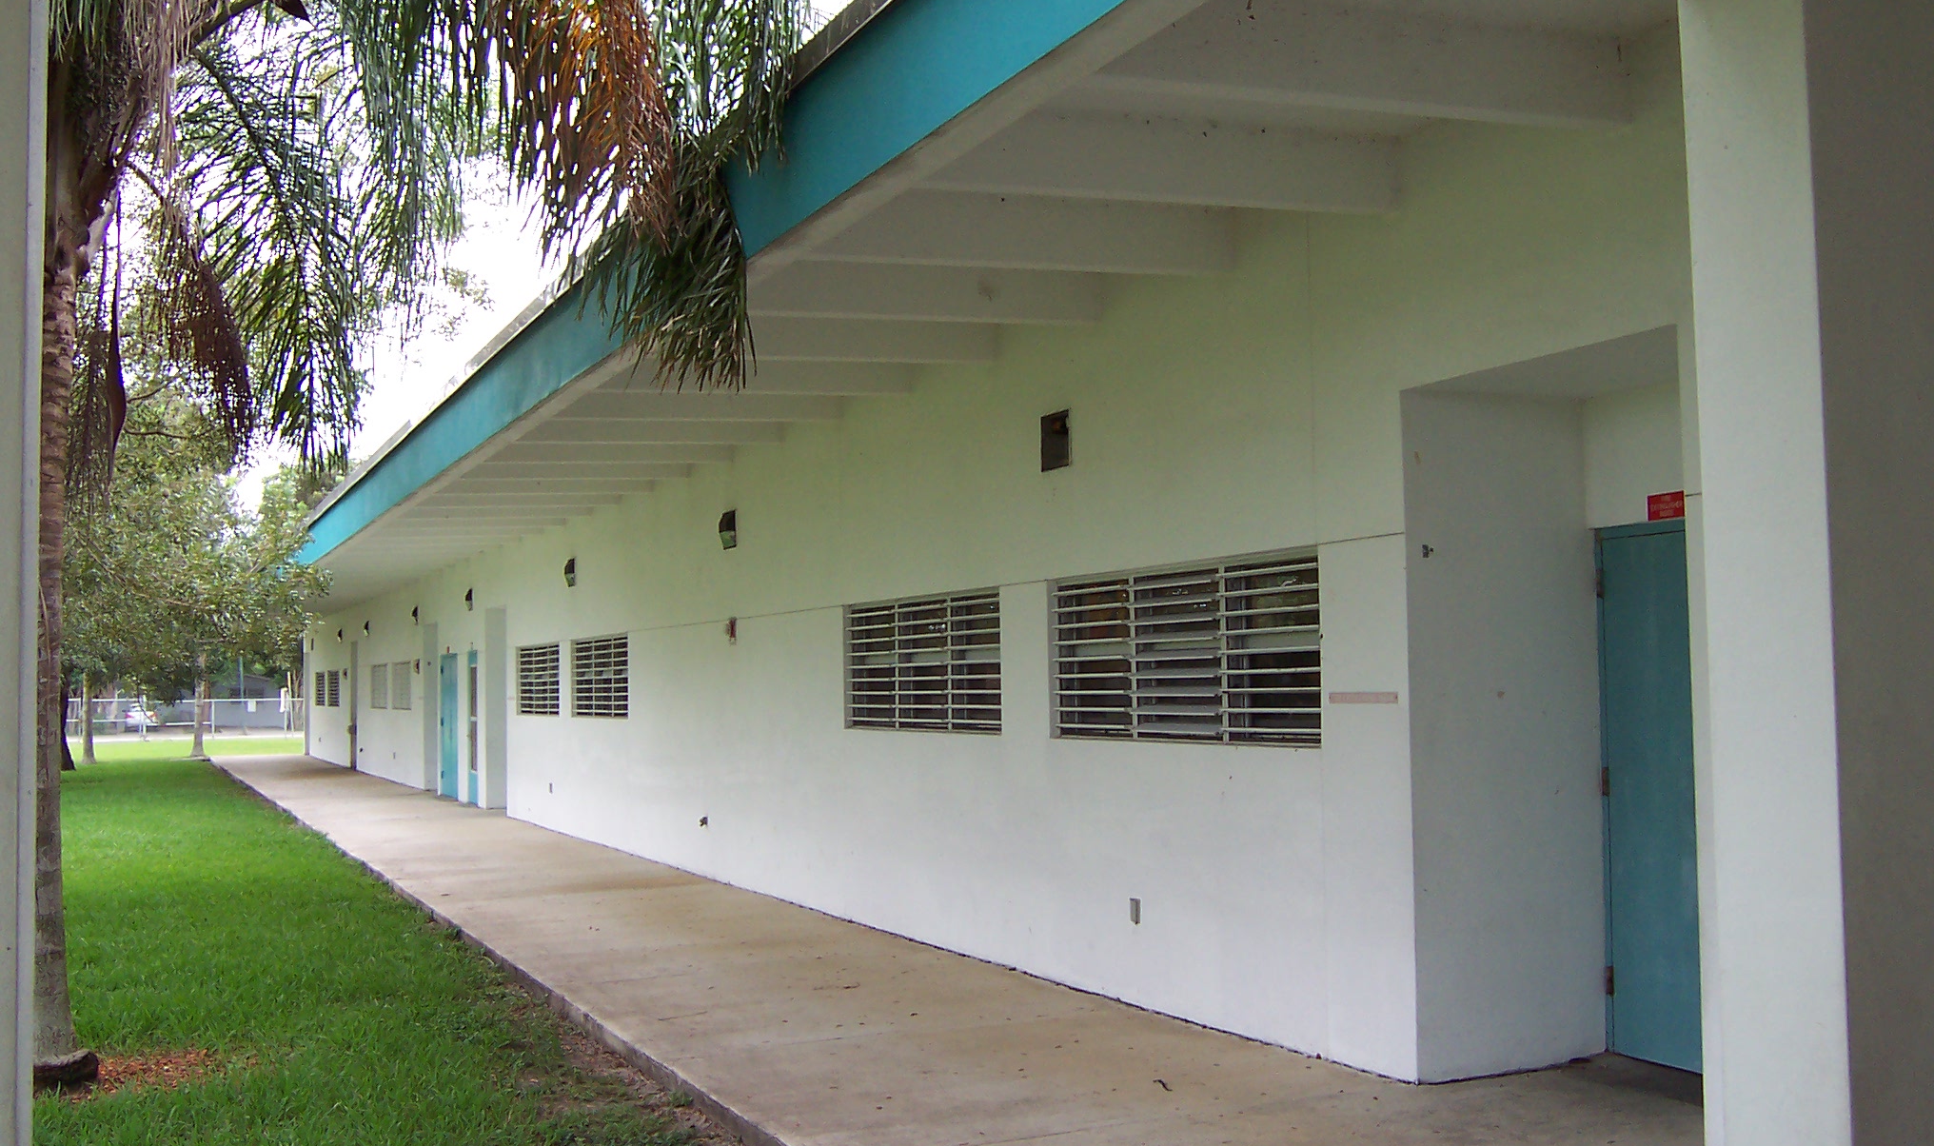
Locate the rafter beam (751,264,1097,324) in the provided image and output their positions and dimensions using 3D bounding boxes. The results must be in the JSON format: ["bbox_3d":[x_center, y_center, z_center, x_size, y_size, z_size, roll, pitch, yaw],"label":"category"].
[{"bbox_3d":[-0.253,-1.322,9.479,1.914,0.274,0.118,-1,-3,-23],"label":"rafter beam"}]

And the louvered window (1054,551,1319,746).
[{"bbox_3d":[0.958,0.372,9.196,0.104,0.800,2.499,0,-3,-23],"label":"louvered window"}]

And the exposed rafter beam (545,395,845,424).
[{"bbox_3d":[-1.708,-1.102,12.849,1.914,0.274,0.118,-1,-3,-23],"label":"exposed rafter beam"}]

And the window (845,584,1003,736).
[{"bbox_3d":[-0.265,0.547,12.029,0.104,0.800,2.494,0,-3,-23],"label":"window"}]

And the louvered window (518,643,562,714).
[{"bbox_3d":[-4.721,1.185,22.357,0.104,0.800,2.424,0,-3,-23],"label":"louvered window"}]

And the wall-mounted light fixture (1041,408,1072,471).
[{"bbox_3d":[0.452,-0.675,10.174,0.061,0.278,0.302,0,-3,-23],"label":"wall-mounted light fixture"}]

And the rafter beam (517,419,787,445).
[{"bbox_3d":[-2.189,-1.033,13.966,1.914,0.274,0.118,-1,-3,-23],"label":"rafter beam"}]

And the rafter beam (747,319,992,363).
[{"bbox_3d":[-0.731,-1.254,10.587,1.914,0.274,0.118,-1,-3,-23],"label":"rafter beam"}]

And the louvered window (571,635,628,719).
[{"bbox_3d":[-3.546,1.016,19.634,0.104,0.800,2.442,0,-3,-23],"label":"louvered window"}]

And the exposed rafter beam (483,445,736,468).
[{"bbox_3d":[-2.673,-0.964,15.086,1.914,0.274,0.118,-1,-3,-23],"label":"exposed rafter beam"}]

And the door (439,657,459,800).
[{"bbox_3d":[-7.312,2.168,28.534,0.071,2.018,1.569,0,-3,-23],"label":"door"}]

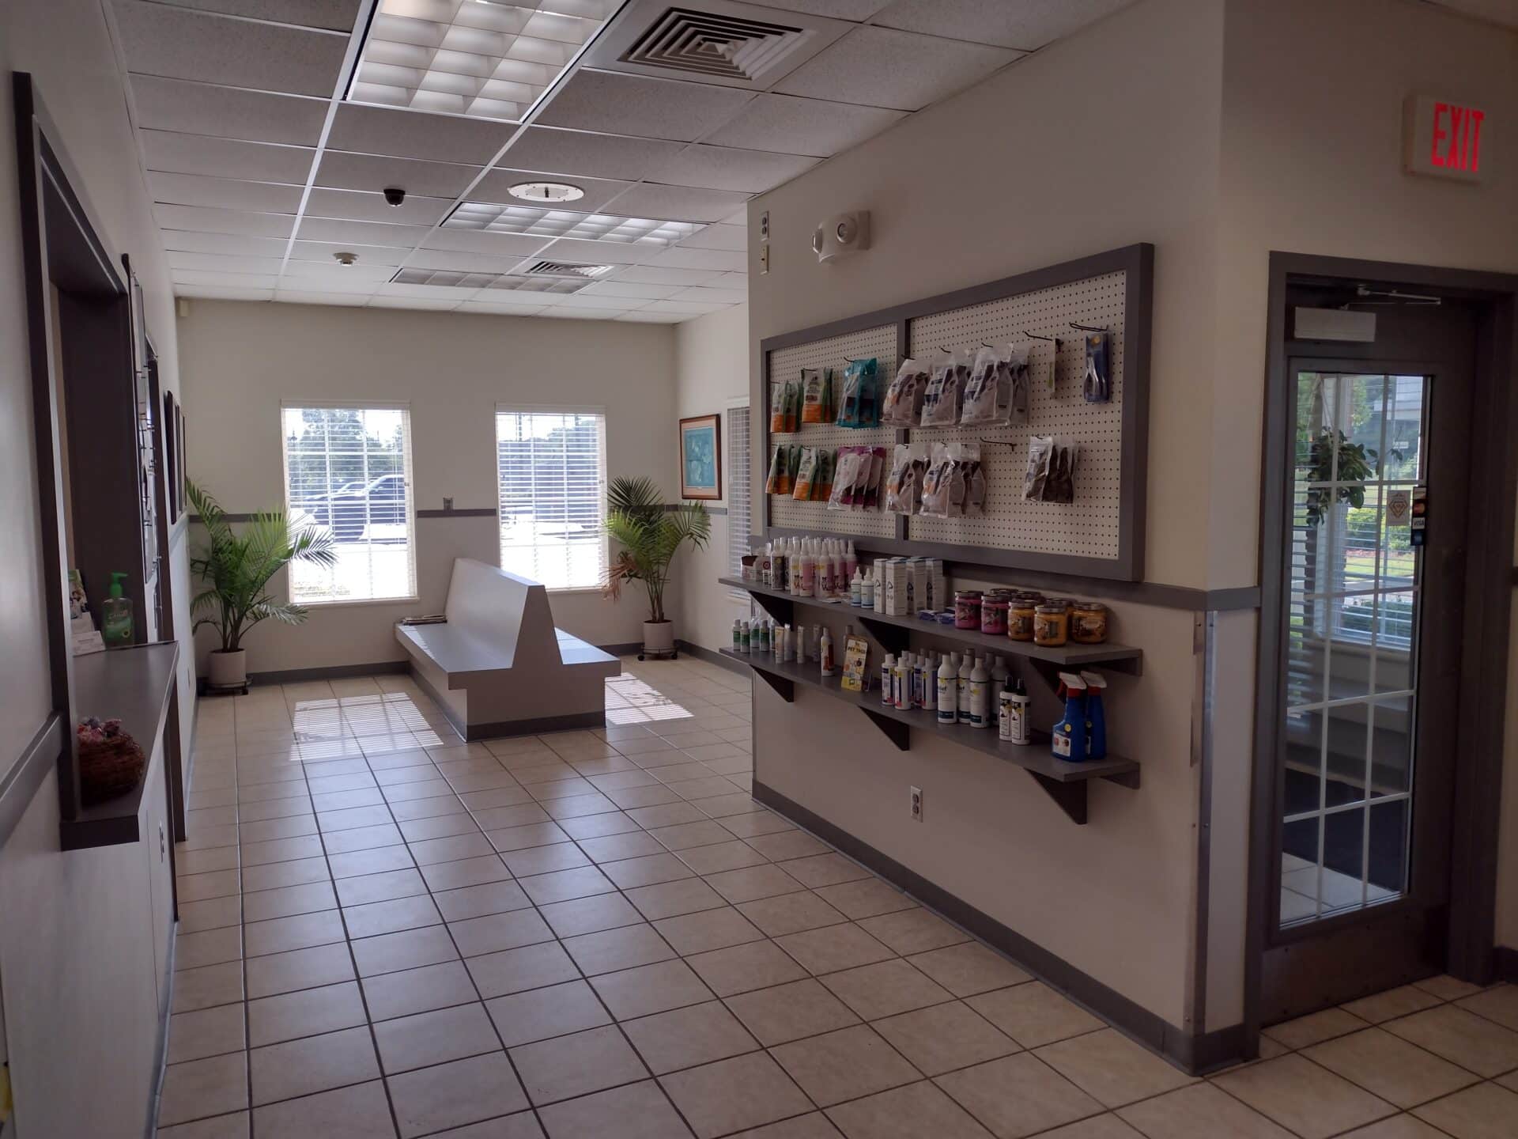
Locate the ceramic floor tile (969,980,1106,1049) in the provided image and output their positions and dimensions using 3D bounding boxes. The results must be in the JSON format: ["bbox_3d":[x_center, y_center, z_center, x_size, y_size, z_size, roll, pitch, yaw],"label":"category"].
[{"bbox_3d":[0.756,1.231,3.271,0.280,0.010,0.310,-3,5,-24],"label":"ceramic floor tile"}]

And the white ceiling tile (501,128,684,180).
[{"bbox_3d":[-0.633,-1.553,4.419,0.605,0.018,0.605,-3,5,-24],"label":"white ceiling tile"}]

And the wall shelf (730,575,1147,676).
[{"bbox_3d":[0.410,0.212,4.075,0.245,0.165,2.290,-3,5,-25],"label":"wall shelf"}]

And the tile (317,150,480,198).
[{"bbox_3d":[-1.443,-1.575,4.717,0.602,0.018,0.602,-3,6,-24],"label":"tile"}]

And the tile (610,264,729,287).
[{"bbox_3d":[-0.544,-1.776,7.139,0.600,0.020,0.600,-3,6,-25],"label":"tile"}]

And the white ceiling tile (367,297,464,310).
[{"bbox_3d":[-2.397,-1.860,8.254,0.600,0.020,0.520,-3,5,-25],"label":"white ceiling tile"}]

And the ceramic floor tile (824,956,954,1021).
[{"bbox_3d":[0.372,1.225,3.451,0.305,0.010,0.305,-3,5,-25],"label":"ceramic floor tile"}]

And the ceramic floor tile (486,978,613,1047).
[{"bbox_3d":[-0.587,1.239,3.303,0.305,0.010,0.305,-3,5,-24],"label":"ceramic floor tile"}]

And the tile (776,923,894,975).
[{"bbox_3d":[0.245,1.217,3.796,0.307,0.010,0.307,-3,6,-24],"label":"tile"}]

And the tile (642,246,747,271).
[{"bbox_3d":[-0.298,-1.744,6.614,0.605,0.018,0.605,-3,5,-24],"label":"tile"}]

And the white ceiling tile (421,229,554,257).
[{"bbox_3d":[-1.399,-1.687,6.081,0.600,0.020,0.600,-3,6,-25],"label":"white ceiling tile"}]

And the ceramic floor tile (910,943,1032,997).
[{"bbox_3d":[0.635,1.196,3.533,0.285,0.010,0.300,-3,6,-25],"label":"ceramic floor tile"}]

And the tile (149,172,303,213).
[{"bbox_3d":[-2.242,-1.591,5.026,0.581,0.020,0.600,-3,5,-25],"label":"tile"}]

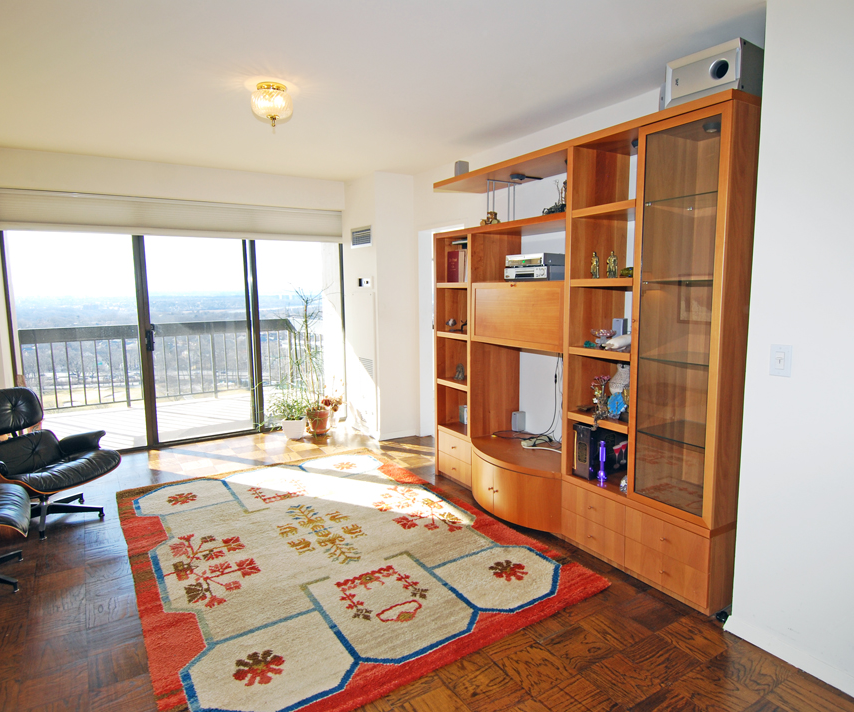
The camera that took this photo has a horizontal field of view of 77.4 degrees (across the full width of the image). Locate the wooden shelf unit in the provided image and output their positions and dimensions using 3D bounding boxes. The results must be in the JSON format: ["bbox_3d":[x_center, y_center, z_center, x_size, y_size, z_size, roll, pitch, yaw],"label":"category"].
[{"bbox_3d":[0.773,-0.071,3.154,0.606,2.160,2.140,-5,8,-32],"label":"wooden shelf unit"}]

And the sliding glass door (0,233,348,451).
[{"bbox_3d":[-2.141,-0.207,5.030,2.834,2.040,0.100,-5,8,-32],"label":"sliding glass door"}]

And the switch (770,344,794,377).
[{"bbox_3d":[1.288,0.018,1.940,0.009,0.115,0.071,-5,8,-32],"label":"switch"}]

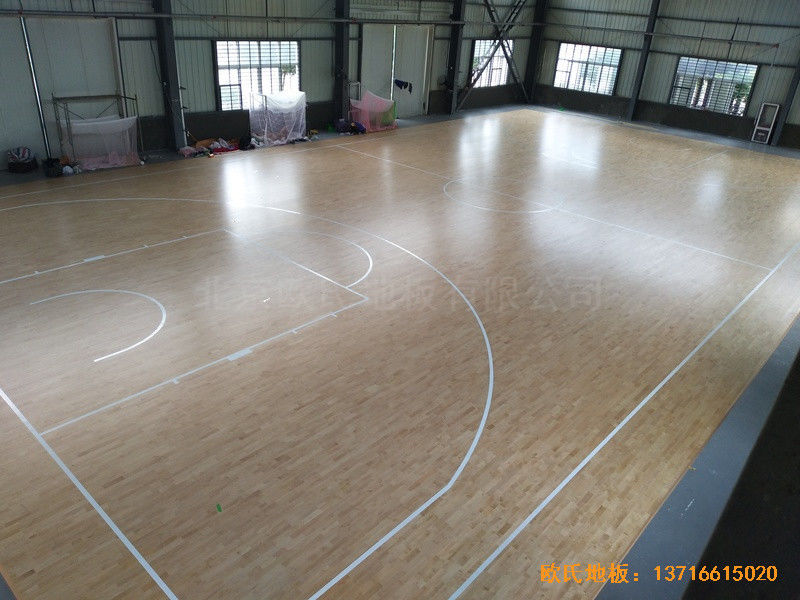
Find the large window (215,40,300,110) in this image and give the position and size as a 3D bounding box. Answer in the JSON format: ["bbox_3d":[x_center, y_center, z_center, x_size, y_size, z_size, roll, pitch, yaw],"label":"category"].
[{"bbox_3d":[-5.217,-8.432,22.550,0.120,2.390,3.680,25,33,36],"label":"large window"}]

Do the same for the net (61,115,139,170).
[{"bbox_3d":[-9.092,-4.834,18.254,1.130,1.430,1.830,25,33,36],"label":"net"}]

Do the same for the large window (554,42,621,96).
[{"bbox_3d":[10.732,-13.264,34.546,3.720,2.440,0.120,25,33,36],"label":"large window"}]

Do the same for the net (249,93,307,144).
[{"bbox_3d":[-4.612,-6.888,22.626,1.000,1.800,2.000,25,33,36],"label":"net"}]

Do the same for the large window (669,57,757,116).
[{"bbox_3d":[15.854,-10.863,30.525,3.720,2.370,0.120,25,33,36],"label":"large window"}]

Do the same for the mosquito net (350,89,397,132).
[{"bbox_3d":[-1.112,-8.375,26.290,1.150,1.660,2.000,25,33,36],"label":"mosquito net"}]

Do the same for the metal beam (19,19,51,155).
[{"bbox_3d":[-10.412,-5.880,17.195,0.140,4.030,0.140,25,33,36],"label":"metal beam"}]

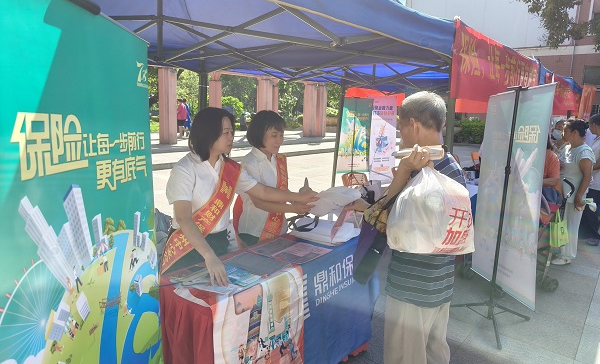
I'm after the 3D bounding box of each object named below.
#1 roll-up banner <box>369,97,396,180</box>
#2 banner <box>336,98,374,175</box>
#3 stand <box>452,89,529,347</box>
[{"bbox_3d":[1.815,-0.924,9.150,0.720,1.880,0.100,7,11,30],"label":"roll-up banner"},{"bbox_3d":[1.171,-0.962,8.700,0.750,1.540,0.050,-1,10,-15],"label":"banner"},{"bbox_3d":[1.524,0.218,3.073,0.540,1.780,0.640,0,10,-10],"label":"stand"}]

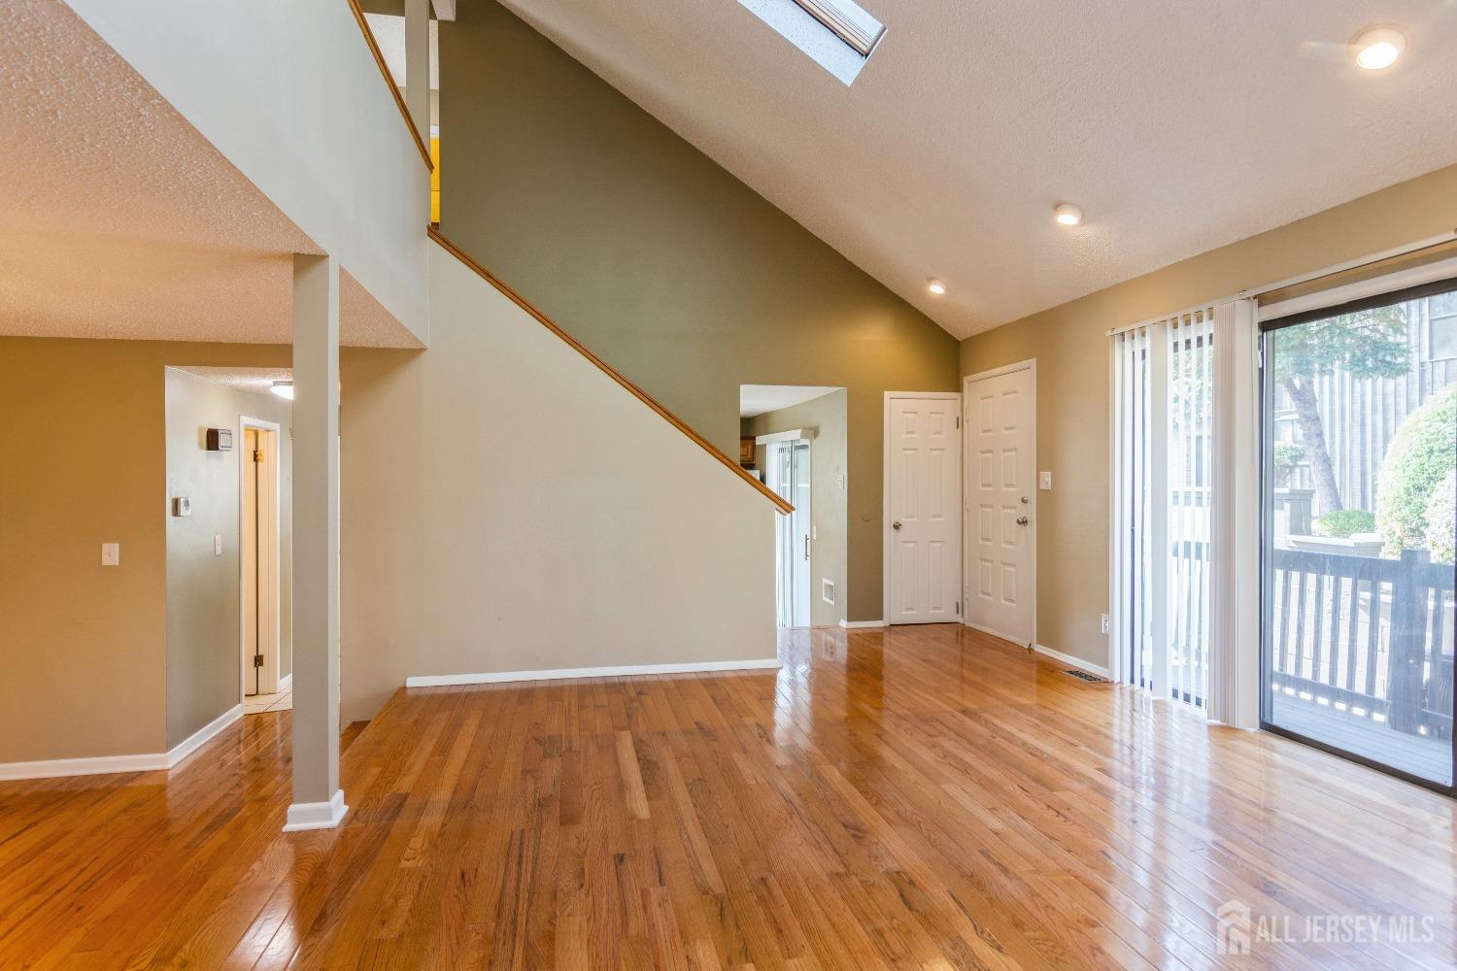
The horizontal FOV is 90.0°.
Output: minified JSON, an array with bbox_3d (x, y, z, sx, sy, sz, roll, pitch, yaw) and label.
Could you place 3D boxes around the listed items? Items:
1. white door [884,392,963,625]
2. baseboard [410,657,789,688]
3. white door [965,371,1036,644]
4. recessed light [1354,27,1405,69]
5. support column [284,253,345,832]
[{"bbox_3d":[1.706,0.205,6.404,0.720,2.030,0.060,0,0,-12],"label":"white door"},{"bbox_3d":[-0.797,1.190,4.637,2.337,0.060,0.015,0,0,-11],"label":"baseboard"},{"bbox_3d":[2.186,0.160,5.870,0.060,2.120,0.953,0,0,-13],"label":"white door"},{"bbox_3d":[2.388,-1.600,2.674,0.155,0.050,0.155,32,-7,-11],"label":"recessed light"},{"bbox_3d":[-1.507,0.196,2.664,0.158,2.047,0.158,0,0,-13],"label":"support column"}]

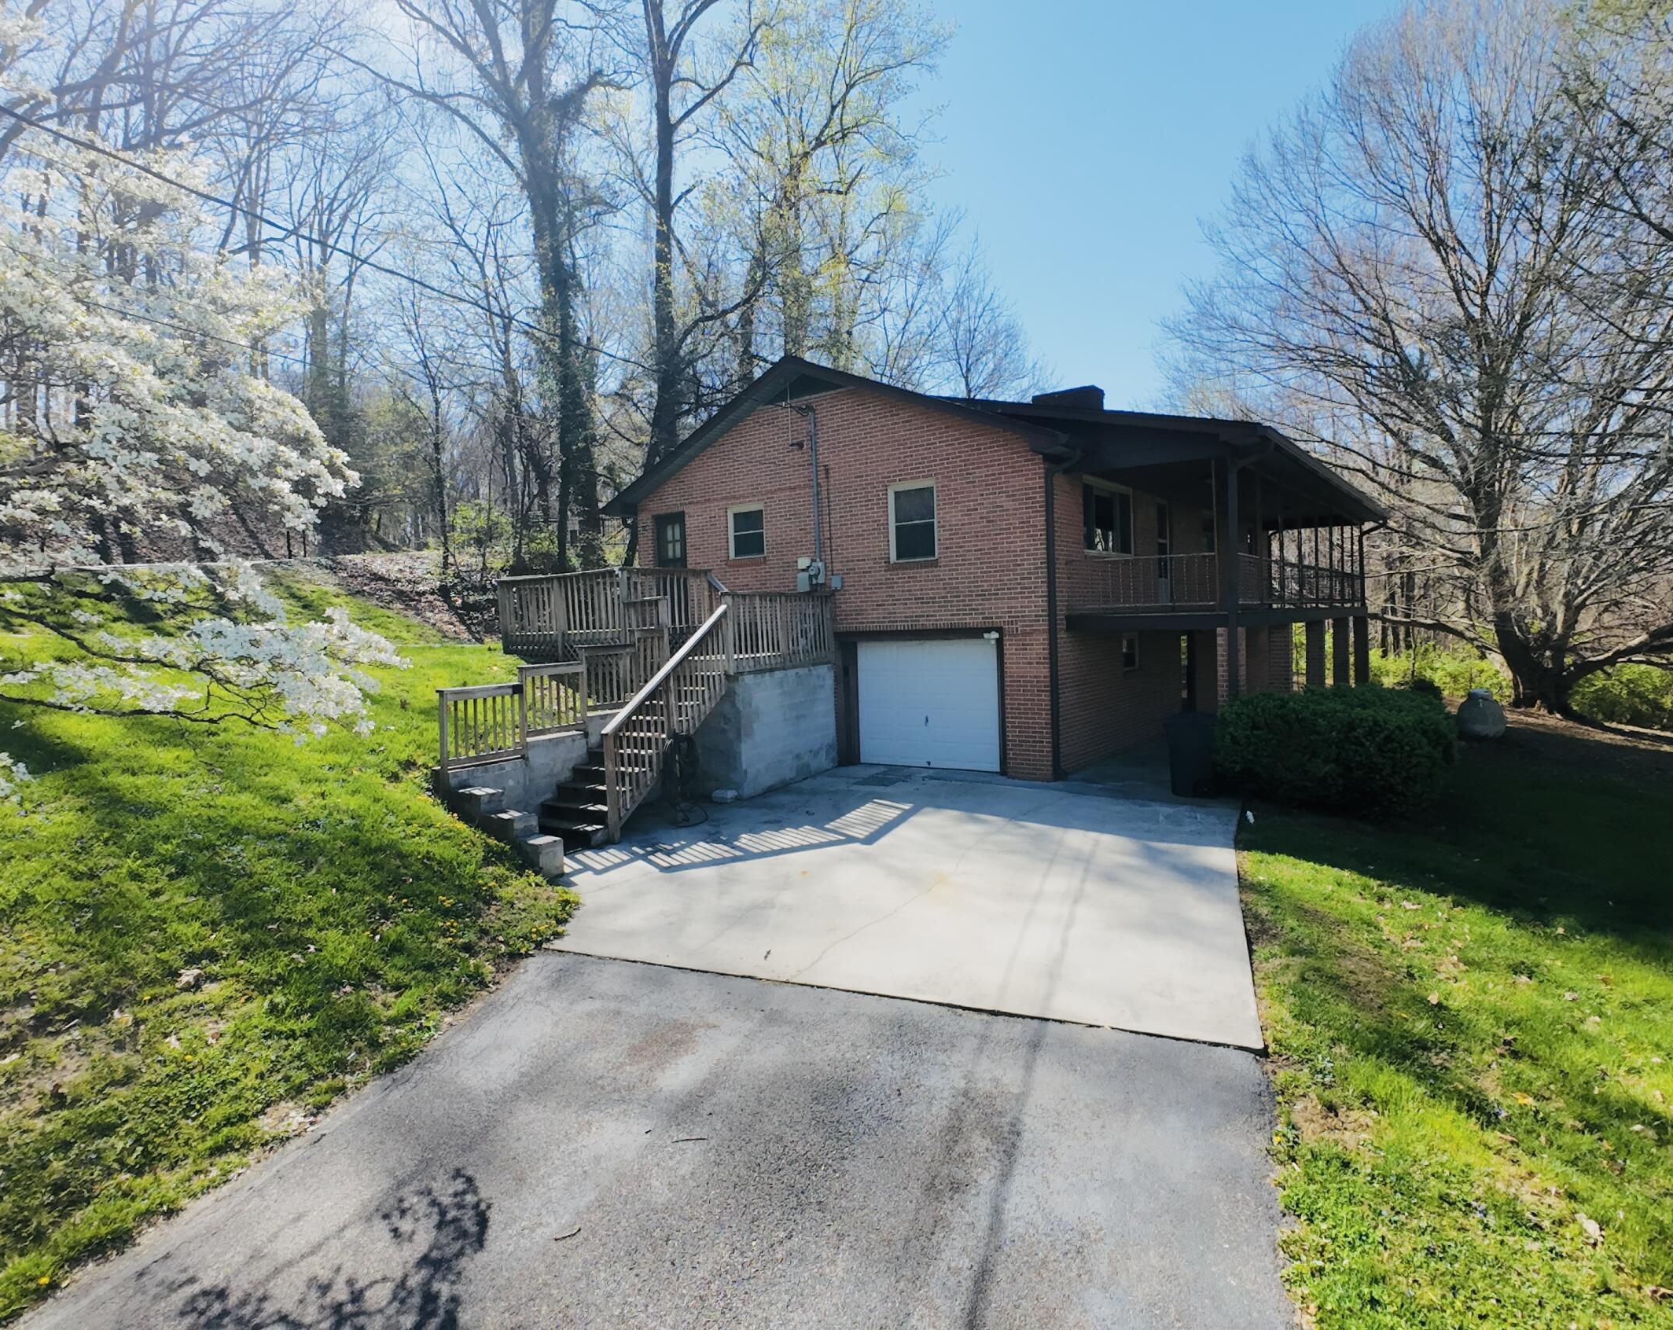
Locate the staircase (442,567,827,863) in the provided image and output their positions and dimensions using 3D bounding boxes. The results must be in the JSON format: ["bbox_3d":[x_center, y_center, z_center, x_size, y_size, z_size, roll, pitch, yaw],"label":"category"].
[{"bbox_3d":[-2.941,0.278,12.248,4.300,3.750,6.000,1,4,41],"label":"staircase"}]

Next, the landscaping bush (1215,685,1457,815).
[{"bbox_3d":[6.331,1.003,9.644,2.400,1.470,2.000,1,4,41],"label":"landscaping bush"}]

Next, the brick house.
[{"bbox_3d":[4.758,-2.333,18.499,13.000,7.300,14.600,1,4,41],"label":"brick house"}]

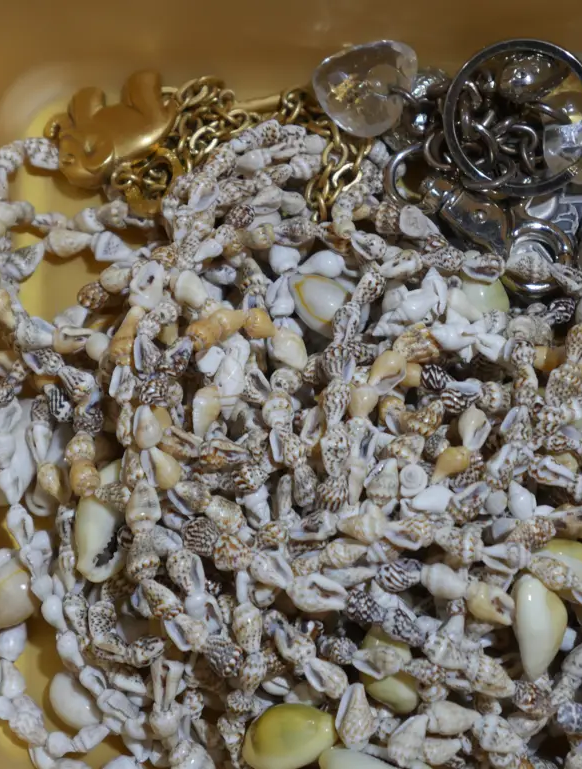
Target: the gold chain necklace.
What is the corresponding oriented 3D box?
[{"bbox_3d":[-0.016,-0.047,0.468,0.064,0.015,0.027,0,77,4],"label":"gold chain necklace"}]

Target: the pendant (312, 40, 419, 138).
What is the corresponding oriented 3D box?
[{"bbox_3d":[0.014,-0.057,0.458,0.020,0.009,0.018,6,87,3],"label":"pendant"}]

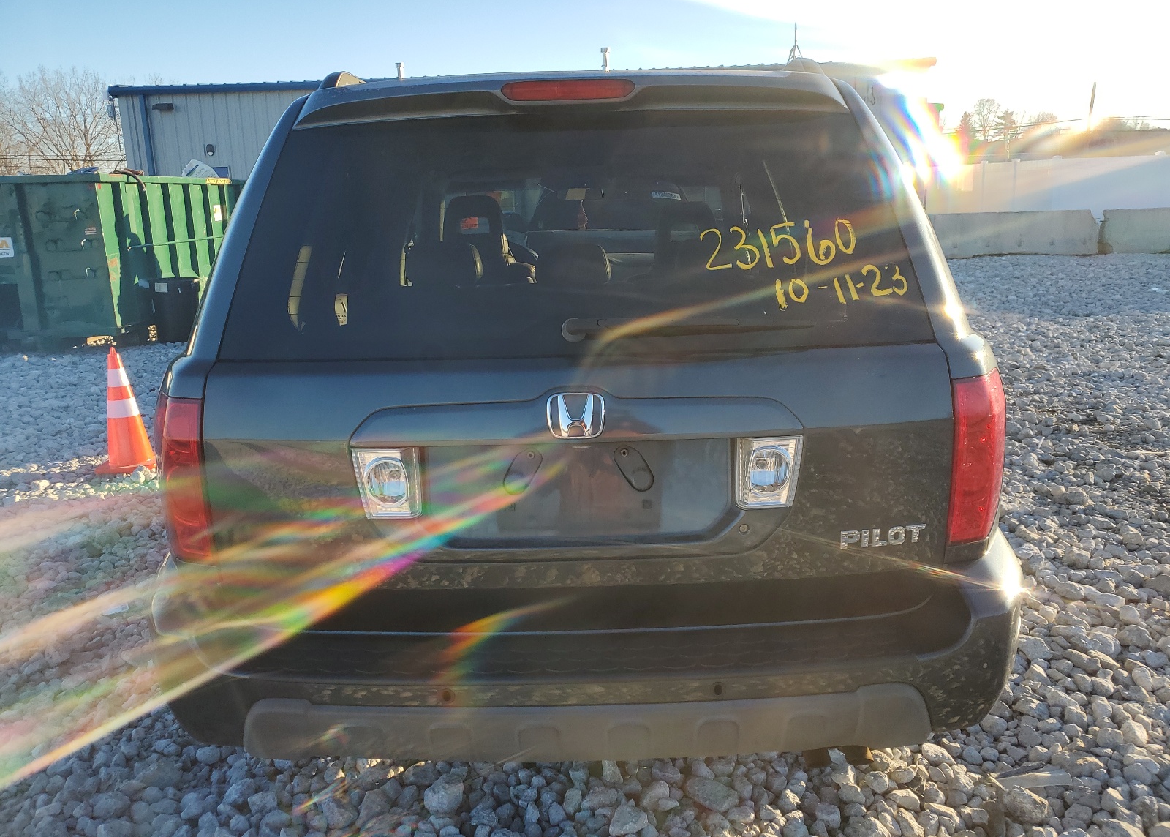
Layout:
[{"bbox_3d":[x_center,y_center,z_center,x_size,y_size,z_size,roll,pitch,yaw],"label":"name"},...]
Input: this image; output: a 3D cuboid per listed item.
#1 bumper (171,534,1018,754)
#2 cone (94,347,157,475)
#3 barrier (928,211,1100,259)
[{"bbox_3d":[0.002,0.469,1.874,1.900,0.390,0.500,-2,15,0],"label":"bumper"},{"bbox_3d":[-2.673,-0.096,5.057,0.360,0.710,0.360,-2,15,0],"label":"cone"},{"bbox_3d":[8.127,-3.656,17.193,3.500,0.810,0.600,-2,15,0],"label":"barrier"}]

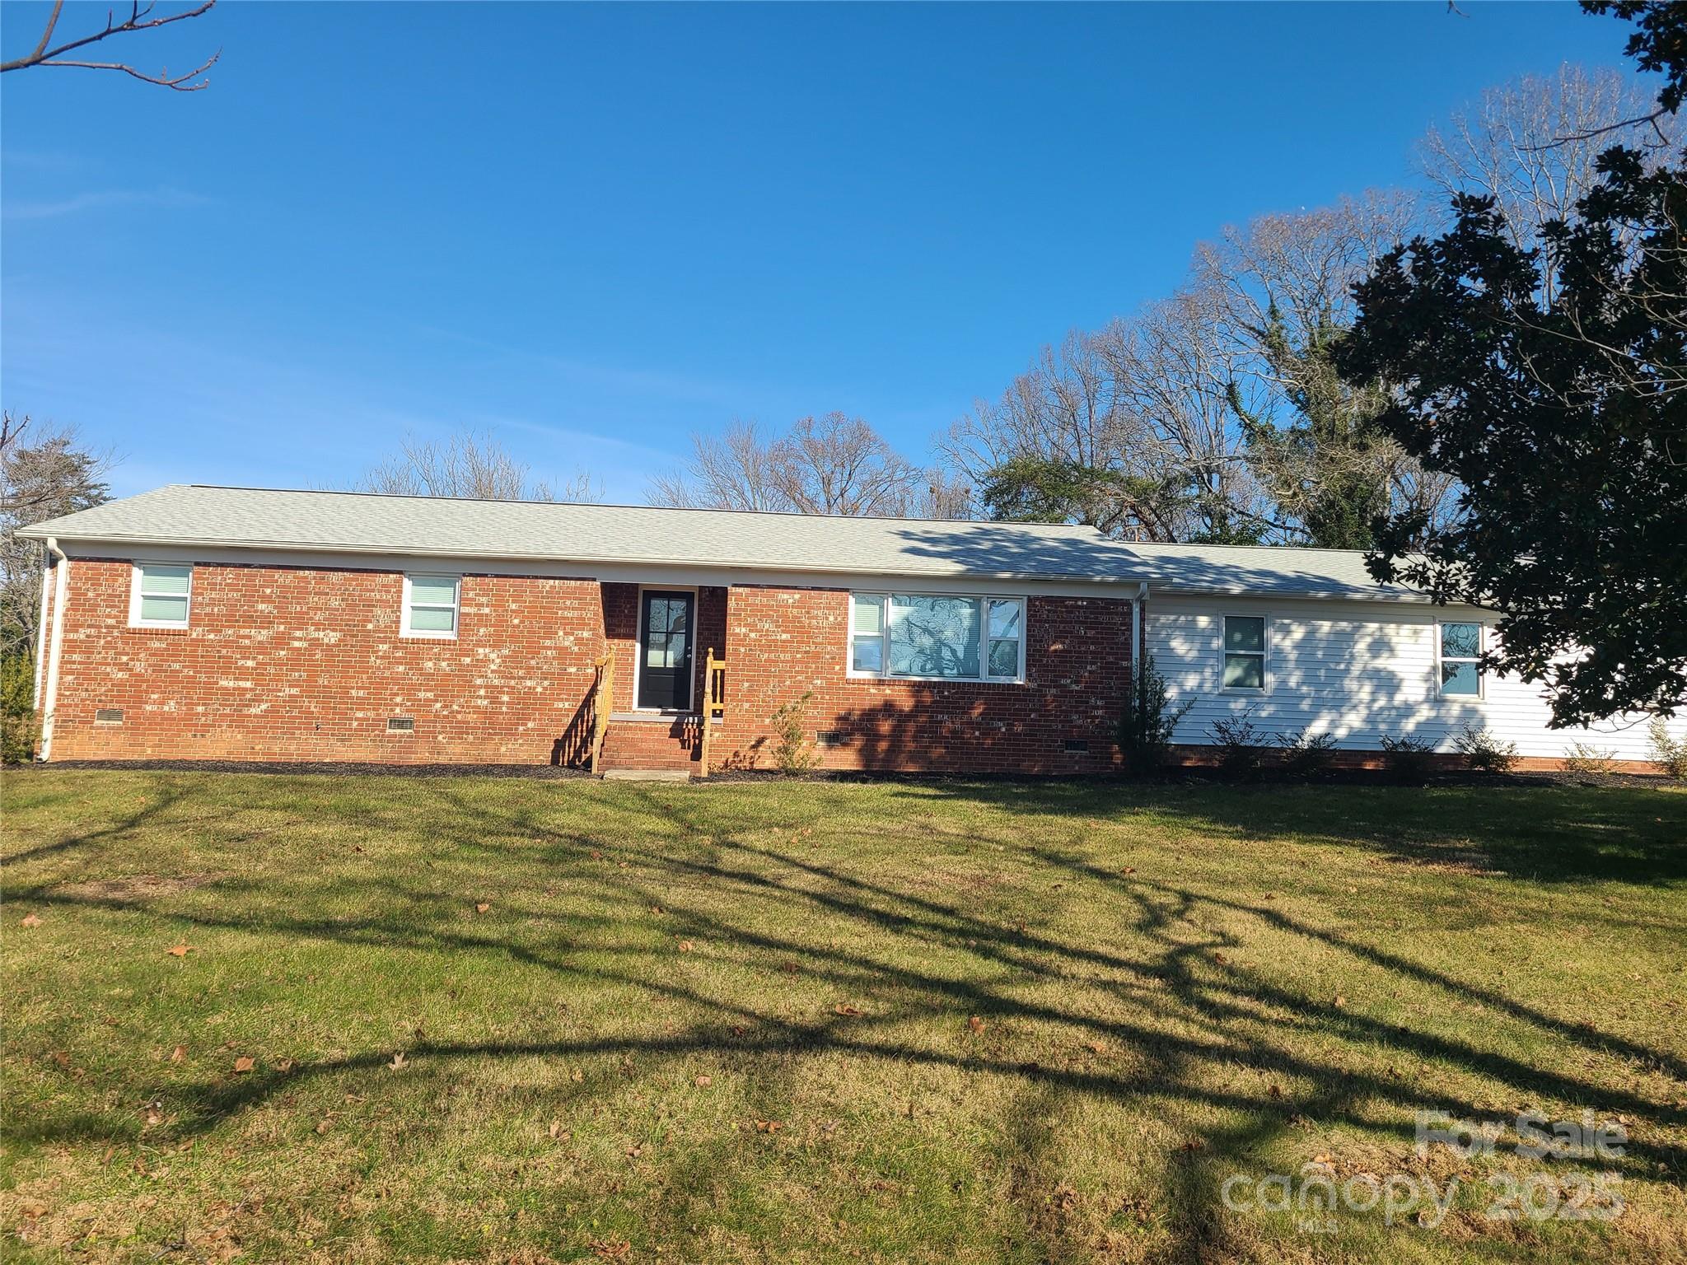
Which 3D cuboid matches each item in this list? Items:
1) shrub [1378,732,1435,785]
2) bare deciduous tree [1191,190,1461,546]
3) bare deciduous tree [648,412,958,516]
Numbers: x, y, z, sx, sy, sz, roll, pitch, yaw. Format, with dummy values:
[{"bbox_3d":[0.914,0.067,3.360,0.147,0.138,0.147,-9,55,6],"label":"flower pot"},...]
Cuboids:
[{"bbox_3d":[9.306,2.067,20.926,0.944,0.802,0.897,2,-5,-4],"label":"shrub"},{"bbox_3d":[17.159,-5.546,44.946,9.934,21.056,9.437,2,-5,-4],"label":"bare deciduous tree"},{"bbox_3d":[-1.785,-1.970,52.391,12.743,14.496,12.106,2,-5,-4],"label":"bare deciduous tree"}]

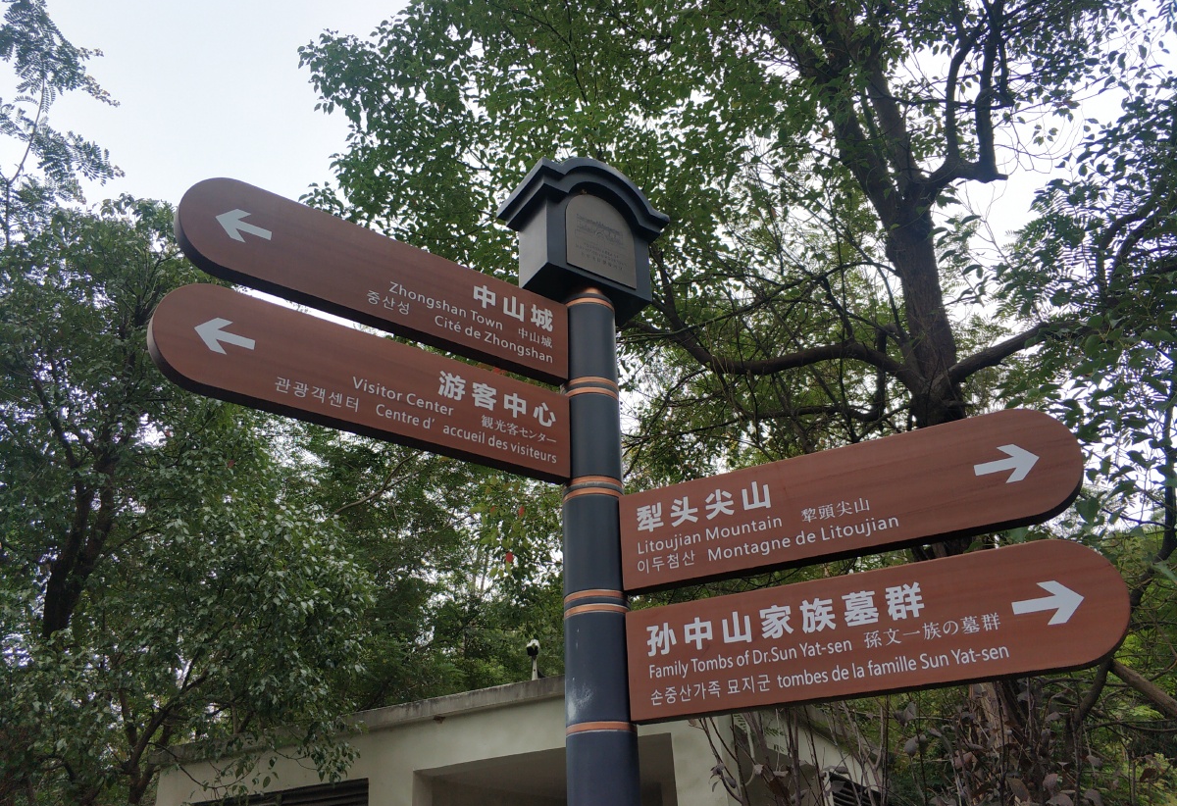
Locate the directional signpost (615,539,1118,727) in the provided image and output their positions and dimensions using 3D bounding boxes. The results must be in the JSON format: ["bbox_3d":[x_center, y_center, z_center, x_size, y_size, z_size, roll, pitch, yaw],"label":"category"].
[{"bbox_3d":[0.550,0.479,1.893,1.008,0.241,0.045,-16,-32,22],"label":"directional signpost"}]

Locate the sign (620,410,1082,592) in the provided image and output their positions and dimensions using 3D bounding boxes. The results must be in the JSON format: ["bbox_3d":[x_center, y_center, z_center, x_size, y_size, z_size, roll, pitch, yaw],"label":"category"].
[{"bbox_3d":[0.542,0.226,2.041,1.008,0.241,0.045,-15,-32,22],"label":"sign"}]

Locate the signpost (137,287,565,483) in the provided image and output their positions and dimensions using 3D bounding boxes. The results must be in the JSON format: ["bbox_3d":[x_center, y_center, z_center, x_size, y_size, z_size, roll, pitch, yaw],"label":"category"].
[{"bbox_3d":[-0.473,-0.034,2.117,1.008,0.241,0.045,17,-35,-30],"label":"signpost"}]

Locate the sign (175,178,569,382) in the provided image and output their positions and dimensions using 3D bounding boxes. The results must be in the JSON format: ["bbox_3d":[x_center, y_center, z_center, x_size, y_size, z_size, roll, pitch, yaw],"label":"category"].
[{"bbox_3d":[-0.481,-0.288,2.252,1.008,0.241,0.045,18,-35,-31],"label":"sign"}]

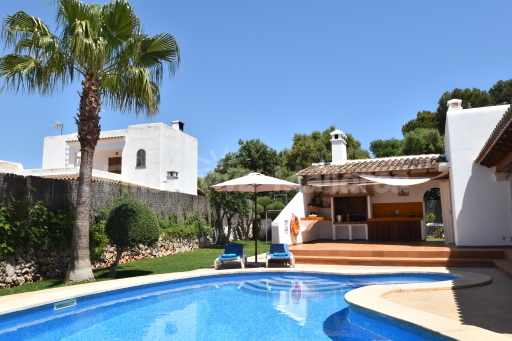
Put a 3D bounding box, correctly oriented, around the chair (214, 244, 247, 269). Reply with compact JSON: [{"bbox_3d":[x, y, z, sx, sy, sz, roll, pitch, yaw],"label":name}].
[{"bbox_3d":[-0.645,2.338,10.965,0.720,0.550,1.820,-1,-7,1],"label":"chair"}]

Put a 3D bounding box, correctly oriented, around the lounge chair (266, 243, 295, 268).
[{"bbox_3d":[0.665,2.344,11.144,0.720,0.550,1.820,-1,-7,2],"label":"lounge chair"}]

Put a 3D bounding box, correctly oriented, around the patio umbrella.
[{"bbox_3d":[-0.003,1.323,11.016,2.480,2.560,2.480,-1,-7,0],"label":"patio umbrella"}]

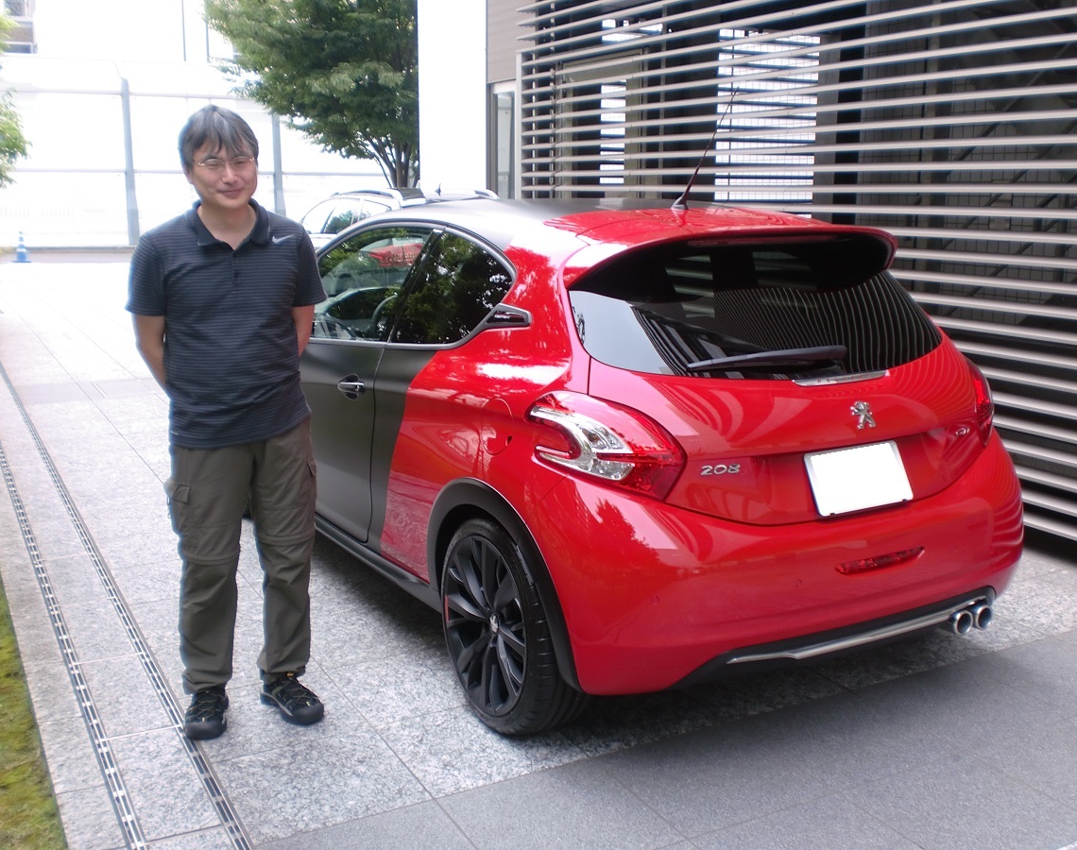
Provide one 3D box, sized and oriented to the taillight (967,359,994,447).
[{"bbox_3d":[1.331,-0.087,3.508,0.270,0.270,0.350,-7,13,-29],"label":"taillight"}]

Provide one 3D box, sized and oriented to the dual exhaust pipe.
[{"bbox_3d":[1.230,0.549,3.364,0.165,0.077,0.130,-7,13,-29],"label":"dual exhaust pipe"}]

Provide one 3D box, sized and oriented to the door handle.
[{"bbox_3d":[-0.638,-0.125,3.874,0.055,0.075,0.230,-7,13,-29],"label":"door handle"}]

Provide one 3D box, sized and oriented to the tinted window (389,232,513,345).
[{"bbox_3d":[-0.257,-0.398,3.473,0.060,0.410,0.670,20,-1,-32],"label":"tinted window"}]

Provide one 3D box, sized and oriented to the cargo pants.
[{"bbox_3d":[-0.852,0.346,3.278,0.410,0.870,0.260,-3,12,-16],"label":"cargo pants"}]

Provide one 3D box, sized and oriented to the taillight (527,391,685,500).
[{"bbox_3d":[0.163,0.050,2.845,0.270,0.270,0.350,-7,13,-29],"label":"taillight"}]

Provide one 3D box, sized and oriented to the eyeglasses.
[{"bbox_3d":[-0.833,-0.689,3.020,0.140,0.042,0.135,-10,15,-23],"label":"eyeglasses"}]

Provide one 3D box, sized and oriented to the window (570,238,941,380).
[{"bbox_3d":[0.691,-0.280,3.221,1.280,0.450,0.120,-7,-30,-29],"label":"window"}]

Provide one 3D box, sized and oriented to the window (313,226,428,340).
[{"bbox_3d":[-0.719,-0.526,4.259,0.060,0.460,1.200,20,-1,-32],"label":"window"}]

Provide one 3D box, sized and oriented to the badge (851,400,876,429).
[{"bbox_3d":[0.849,-0.026,3.000,0.068,0.078,0.015,-7,-20,-29],"label":"badge"}]

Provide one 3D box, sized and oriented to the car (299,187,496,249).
[{"bbox_3d":[-1.707,-1.938,13.050,1.800,1.480,4.500,-6,13,-29],"label":"car"}]

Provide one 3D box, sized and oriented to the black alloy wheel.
[{"bbox_3d":[-0.070,0.548,3.256,0.220,0.630,0.630,-7,13,-29],"label":"black alloy wheel"}]

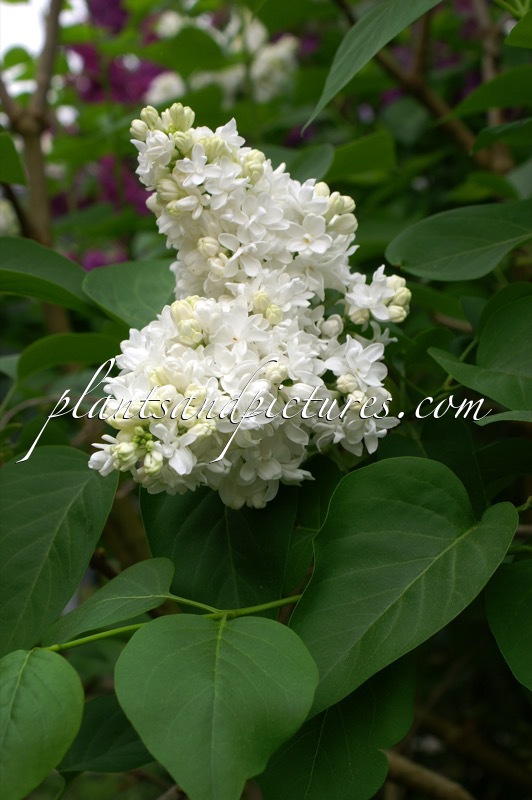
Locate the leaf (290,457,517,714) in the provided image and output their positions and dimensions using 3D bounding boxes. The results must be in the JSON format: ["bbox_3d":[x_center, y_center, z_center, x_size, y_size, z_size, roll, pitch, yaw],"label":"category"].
[{"bbox_3d":[0.042,0.075,0.585,0.068,0.122,0.022,38,-14,27],"label":"leaf"}]

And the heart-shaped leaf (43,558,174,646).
[{"bbox_3d":[-0.064,0.082,0.600,0.062,0.016,0.042,-29,34,0],"label":"heart-shaped leaf"}]

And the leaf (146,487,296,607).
[{"bbox_3d":[-0.018,0.063,0.640,0.070,0.095,0.020,-4,-21,-5],"label":"leaf"}]

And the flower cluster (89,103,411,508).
[{"bbox_3d":[-0.007,-0.041,0.660,0.135,0.170,0.120,-5,10,6],"label":"flower cluster"}]

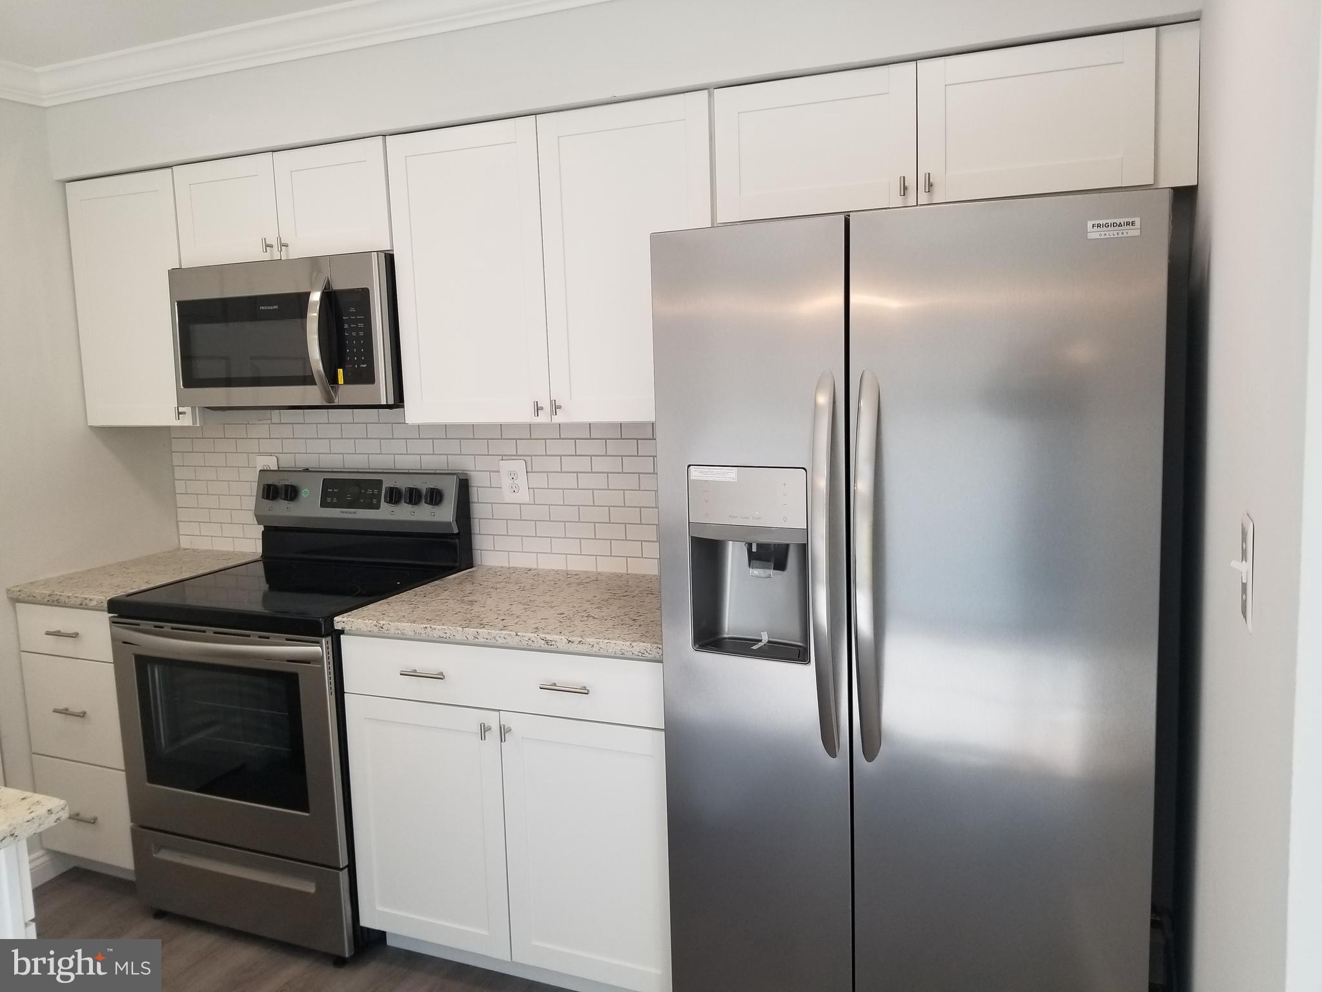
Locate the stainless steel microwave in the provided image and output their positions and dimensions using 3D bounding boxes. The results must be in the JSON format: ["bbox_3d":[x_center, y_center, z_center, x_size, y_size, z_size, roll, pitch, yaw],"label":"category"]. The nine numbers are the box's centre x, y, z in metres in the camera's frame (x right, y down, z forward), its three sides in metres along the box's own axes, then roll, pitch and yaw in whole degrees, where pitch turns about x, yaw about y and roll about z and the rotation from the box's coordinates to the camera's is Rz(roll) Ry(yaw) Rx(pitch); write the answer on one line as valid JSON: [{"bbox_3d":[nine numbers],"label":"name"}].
[{"bbox_3d":[-1.013,-0.469,2.930,0.754,0.411,0.390,2,8,23],"label":"stainless steel microwave"}]

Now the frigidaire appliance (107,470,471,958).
[{"bbox_3d":[-1.047,0.565,2.911,0.760,1.212,0.700,2,8,23],"label":"frigidaire appliance"}]

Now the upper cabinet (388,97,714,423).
[{"bbox_3d":[-0.234,-0.578,2.620,0.905,0.762,0.325,2,8,23],"label":"upper cabinet"}]

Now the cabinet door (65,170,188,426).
[{"bbox_3d":[-1.625,-0.594,3.047,0.455,0.755,0.021,2,8,23],"label":"cabinet door"}]

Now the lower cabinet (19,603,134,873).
[{"bbox_3d":[-1.591,0.698,3.209,0.456,0.862,0.630,2,8,23],"label":"lower cabinet"}]

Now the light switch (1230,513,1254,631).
[{"bbox_3d":[0.646,0.083,1.111,0.024,0.116,0.070,2,8,23],"label":"light switch"}]

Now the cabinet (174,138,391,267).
[{"bbox_3d":[-1.011,-0.829,2.914,0.763,0.298,0.325,2,8,23],"label":"cabinet"}]

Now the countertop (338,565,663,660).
[{"bbox_3d":[-0.267,0.291,2.582,0.907,0.032,0.645,2,8,23],"label":"countertop"}]

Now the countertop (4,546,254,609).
[{"bbox_3d":[-1.607,0.256,3.145,0.460,0.032,0.645,2,8,23],"label":"countertop"}]

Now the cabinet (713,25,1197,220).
[{"bbox_3d":[0.630,-0.783,2.224,0.979,0.303,0.325,2,8,23],"label":"cabinet"}]

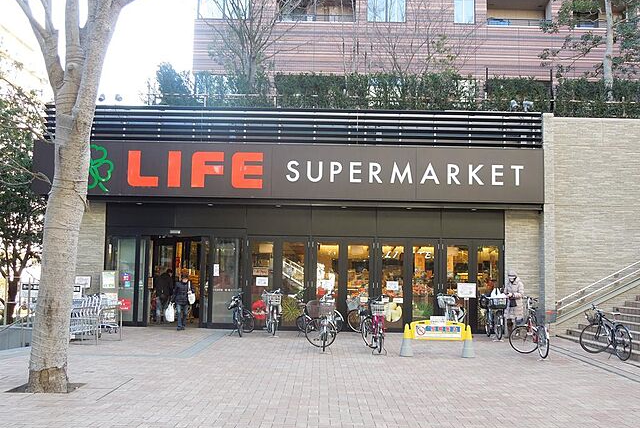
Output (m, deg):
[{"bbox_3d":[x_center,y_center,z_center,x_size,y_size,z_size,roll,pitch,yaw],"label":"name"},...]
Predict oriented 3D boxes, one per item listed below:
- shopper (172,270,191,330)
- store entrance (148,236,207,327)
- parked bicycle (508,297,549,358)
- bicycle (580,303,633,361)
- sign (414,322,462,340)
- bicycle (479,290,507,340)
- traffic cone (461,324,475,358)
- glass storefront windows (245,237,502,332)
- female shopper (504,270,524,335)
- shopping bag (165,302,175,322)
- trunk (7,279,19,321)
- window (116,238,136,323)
[{"bbox_3d":[-3.799,2.390,19.782,0.500,1.570,0.380,1,-5,0],"label":"shopper"},{"bbox_3d":[-4.056,1.935,20.524,1.650,2.590,0.200,1,-5,0],"label":"store entrance"},{"bbox_3d":[4.096,2.222,14.172,0.580,1.100,1.700,1,-5,-4],"label":"parked bicycle"},{"bbox_3d":[5.466,2.240,13.821,0.570,1.050,1.700,1,-5,-4],"label":"bicycle"},{"bbox_3d":[2.357,2.342,14.345,0.990,0.370,0.070,1,-5,0],"label":"sign"},{"bbox_3d":[4.481,2.689,18.624,0.580,1.080,1.680,2,-5,-10],"label":"bicycle"},{"bbox_3d":[2.823,2.399,13.634,0.270,0.620,0.270,1,-5,0],"label":"traffic cone"},{"bbox_3d":[1.397,1.828,18.696,6.691,2.477,0.120,1,-5,0],"label":"glass storefront windows"},{"bbox_3d":[5.065,2.322,18.780,0.520,1.680,0.420,-3,-6,37],"label":"female shopper"},{"bbox_3d":[-3.920,2.541,18.751,0.260,0.500,0.200,1,-5,0],"label":"shopping bag"},{"bbox_3d":[-9.971,2.805,23.381,0.340,1.500,0.340,1,-5,0],"label":"trunk"},{"bbox_3d":[-5.188,1.778,19.413,0.540,2.270,0.100,1,-5,0],"label":"window"}]

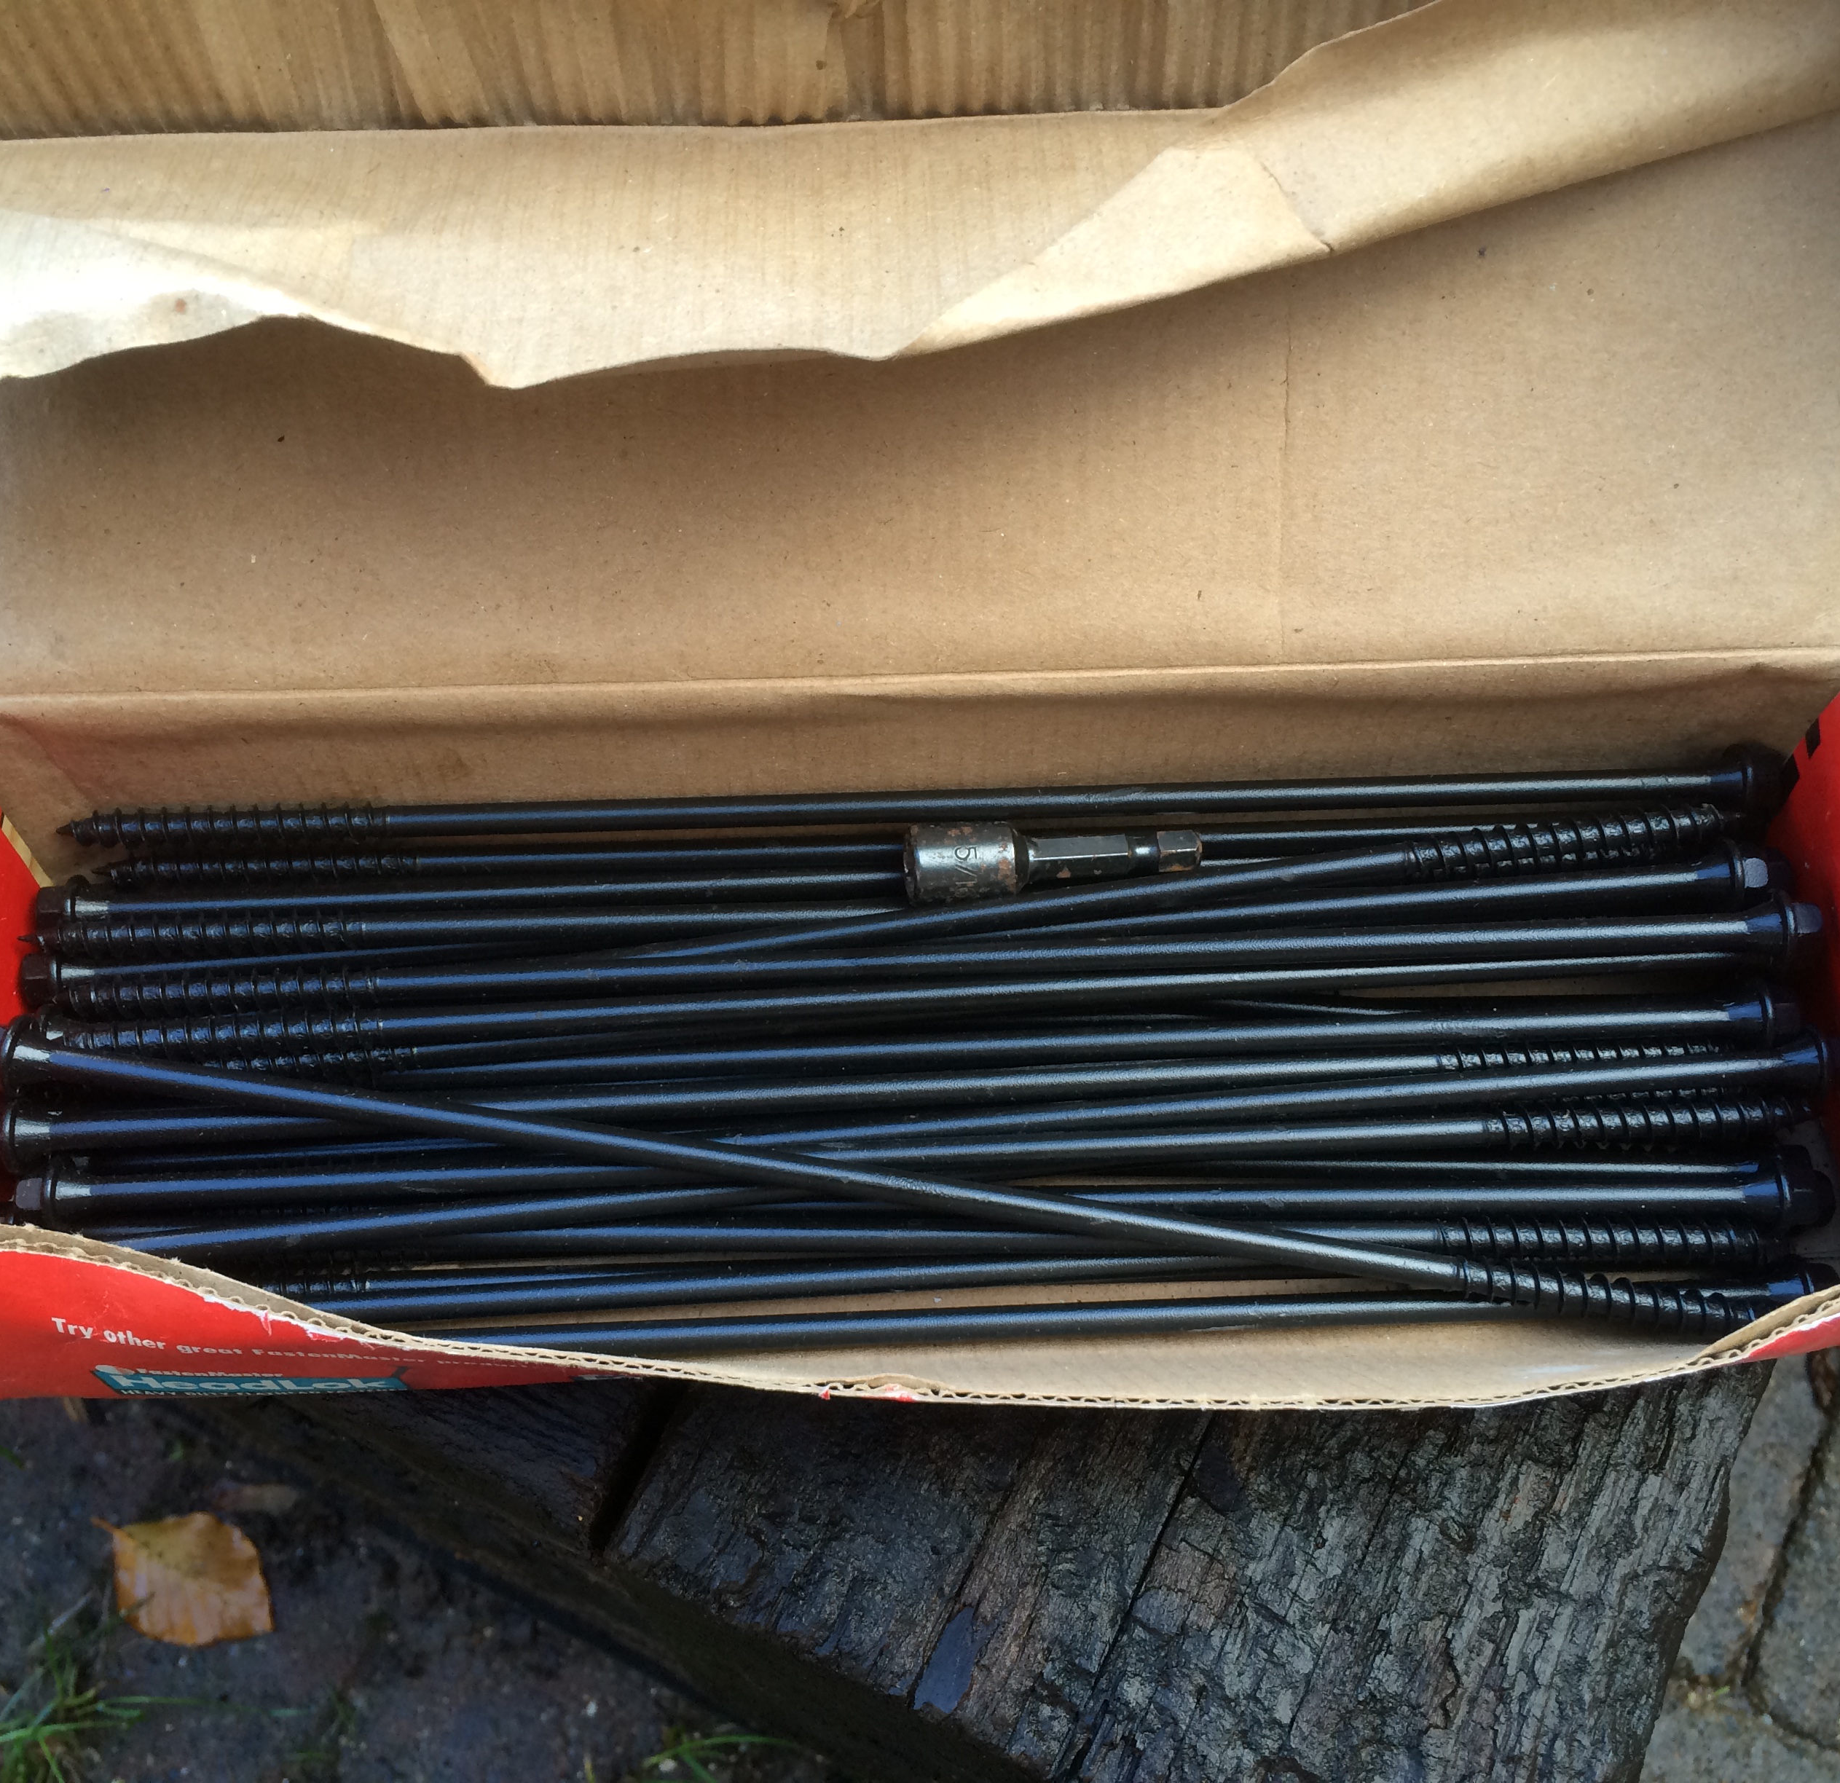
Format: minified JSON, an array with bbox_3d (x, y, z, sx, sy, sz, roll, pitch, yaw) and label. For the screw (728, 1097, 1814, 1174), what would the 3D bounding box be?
[{"bbox_3d":[-0.001,0.039,0.288,0.260,0.011,0.011,-3,60,1],"label":"screw"}]

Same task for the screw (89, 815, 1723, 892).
[{"bbox_3d":[0.001,-0.007,0.308,0.260,0.011,0.011,-2,60,1],"label":"screw"}]

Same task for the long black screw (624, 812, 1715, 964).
[{"bbox_3d":[-0.006,0.006,0.297,0.260,0.011,0.011,-7,60,0],"label":"long black screw"}]

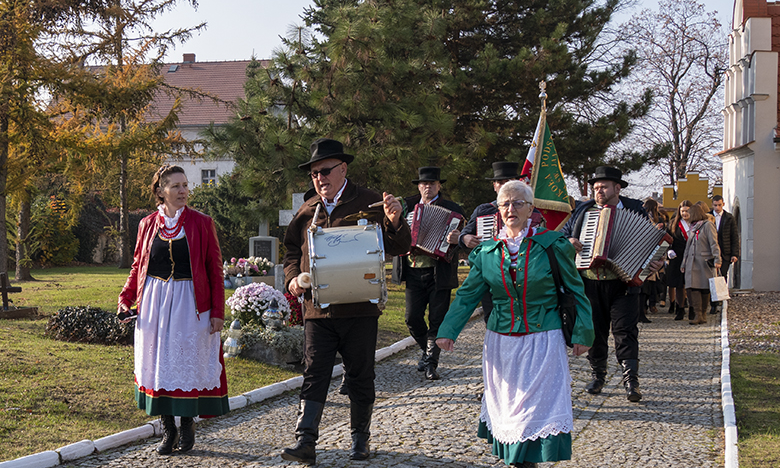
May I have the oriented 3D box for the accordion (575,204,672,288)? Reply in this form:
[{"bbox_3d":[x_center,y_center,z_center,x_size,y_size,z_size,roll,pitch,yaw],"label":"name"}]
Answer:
[{"bbox_3d":[1.784,0.088,7.220,0.700,0.550,0.300,15,0,14],"label":"accordion"}]

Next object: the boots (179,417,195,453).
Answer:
[{"bbox_3d":[-1.190,1.152,5.550,0.100,0.250,0.260,0,0,-3],"label":"boots"}]

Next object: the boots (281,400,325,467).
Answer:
[{"bbox_3d":[-0.487,1.098,5.240,0.125,0.365,0.300,2,-9,33],"label":"boots"}]

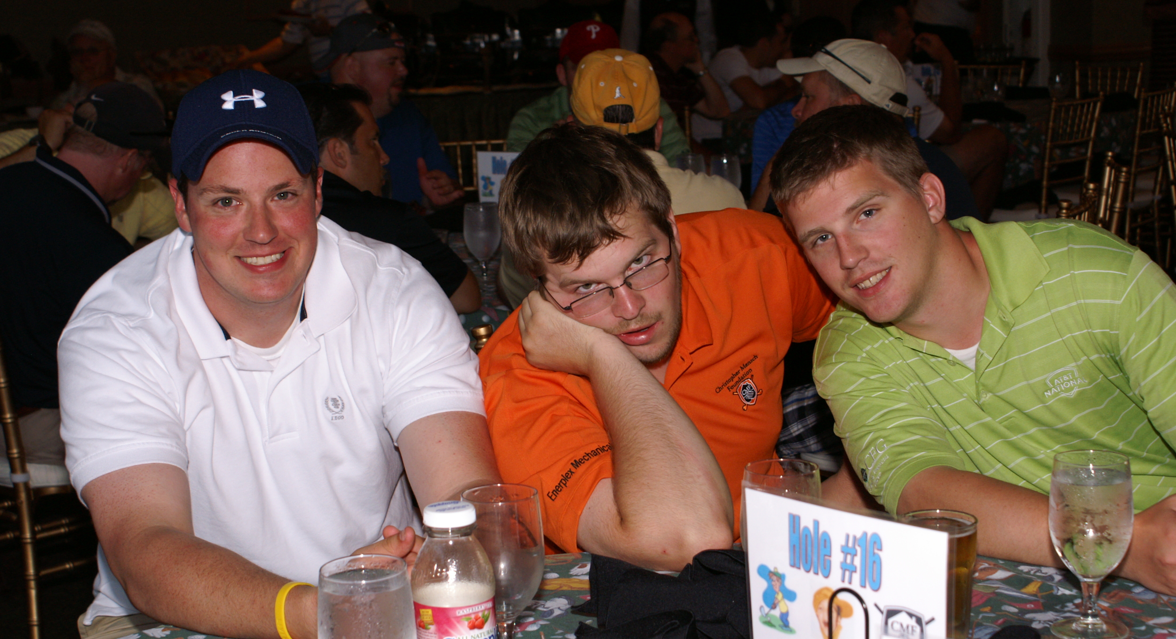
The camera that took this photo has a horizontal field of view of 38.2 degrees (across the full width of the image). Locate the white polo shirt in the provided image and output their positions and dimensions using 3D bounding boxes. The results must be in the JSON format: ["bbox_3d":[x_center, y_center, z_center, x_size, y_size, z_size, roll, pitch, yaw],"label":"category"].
[{"bbox_3d":[-0.379,0.133,2.040,0.500,0.500,0.370,-5,20,-7],"label":"white polo shirt"}]

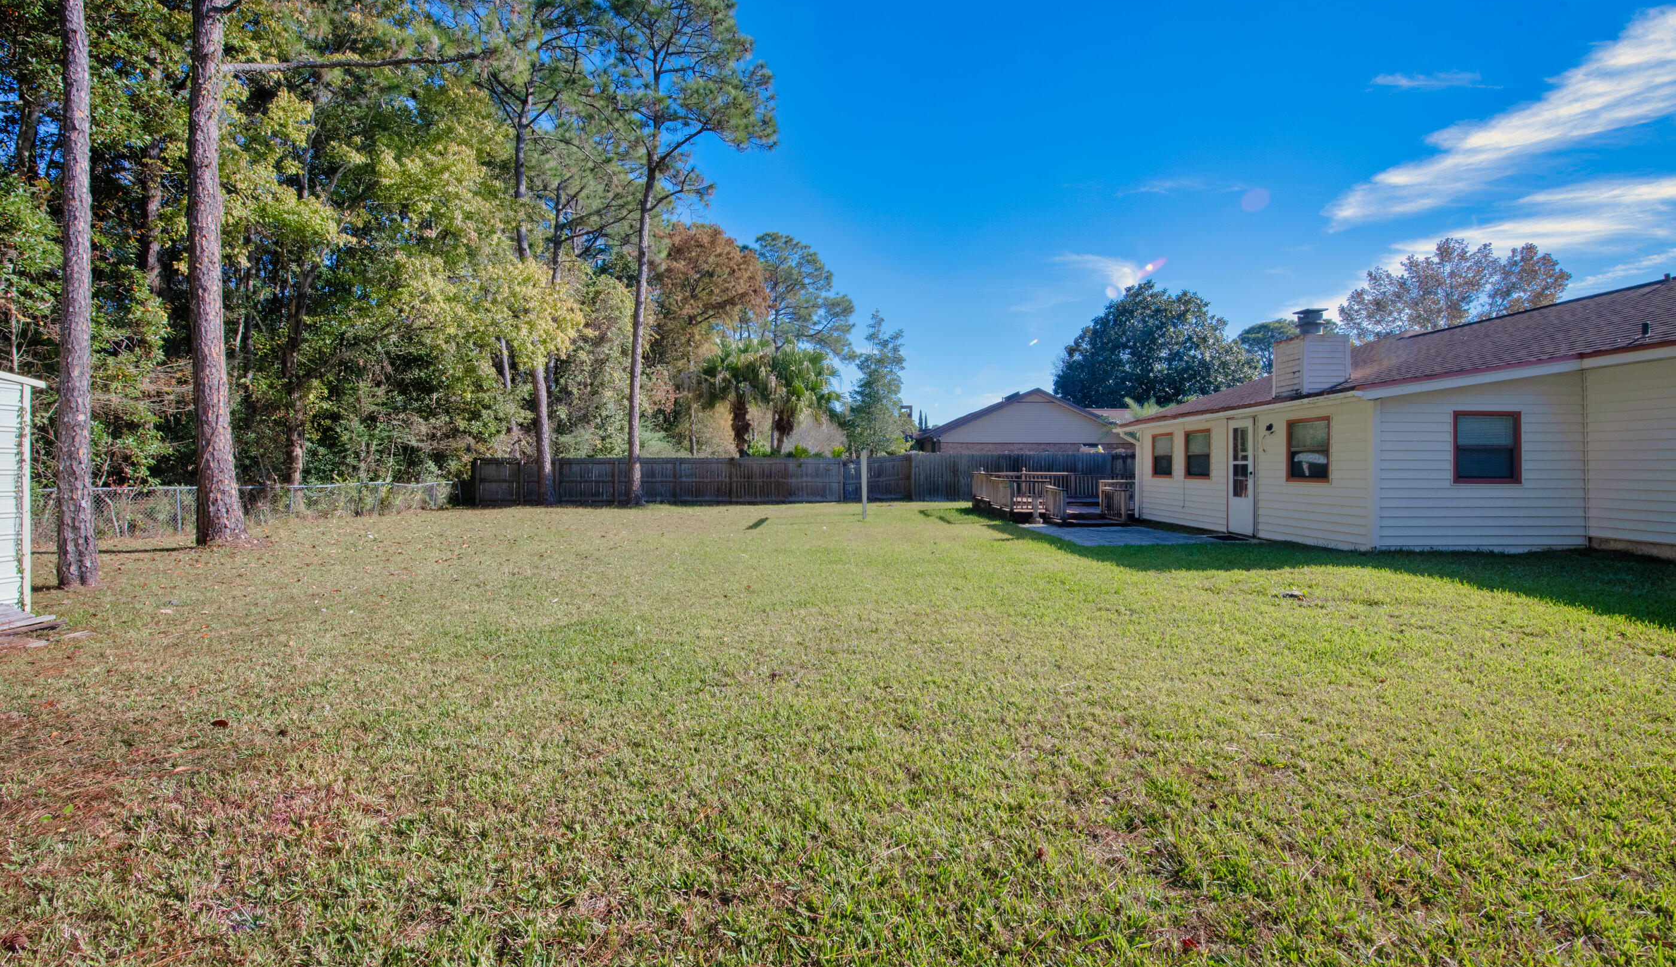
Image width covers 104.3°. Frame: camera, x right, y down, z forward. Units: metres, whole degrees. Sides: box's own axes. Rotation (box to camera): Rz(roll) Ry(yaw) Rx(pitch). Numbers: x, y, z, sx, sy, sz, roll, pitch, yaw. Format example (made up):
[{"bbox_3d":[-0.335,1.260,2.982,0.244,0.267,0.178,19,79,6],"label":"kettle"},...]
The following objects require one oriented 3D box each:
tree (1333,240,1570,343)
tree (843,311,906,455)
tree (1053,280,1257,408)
[{"bbox_3d":[29.806,-5.698,32.000,8.583,12.660,8.583,0,1,0],"label":"tree"},{"bbox_3d":[1.682,-3.720,30.500,2.938,8.744,2.938,0,1,0],"label":"tree"},{"bbox_3d":[20.550,-6.454,43.000,12.121,13.885,12.121,0,1,0],"label":"tree"}]

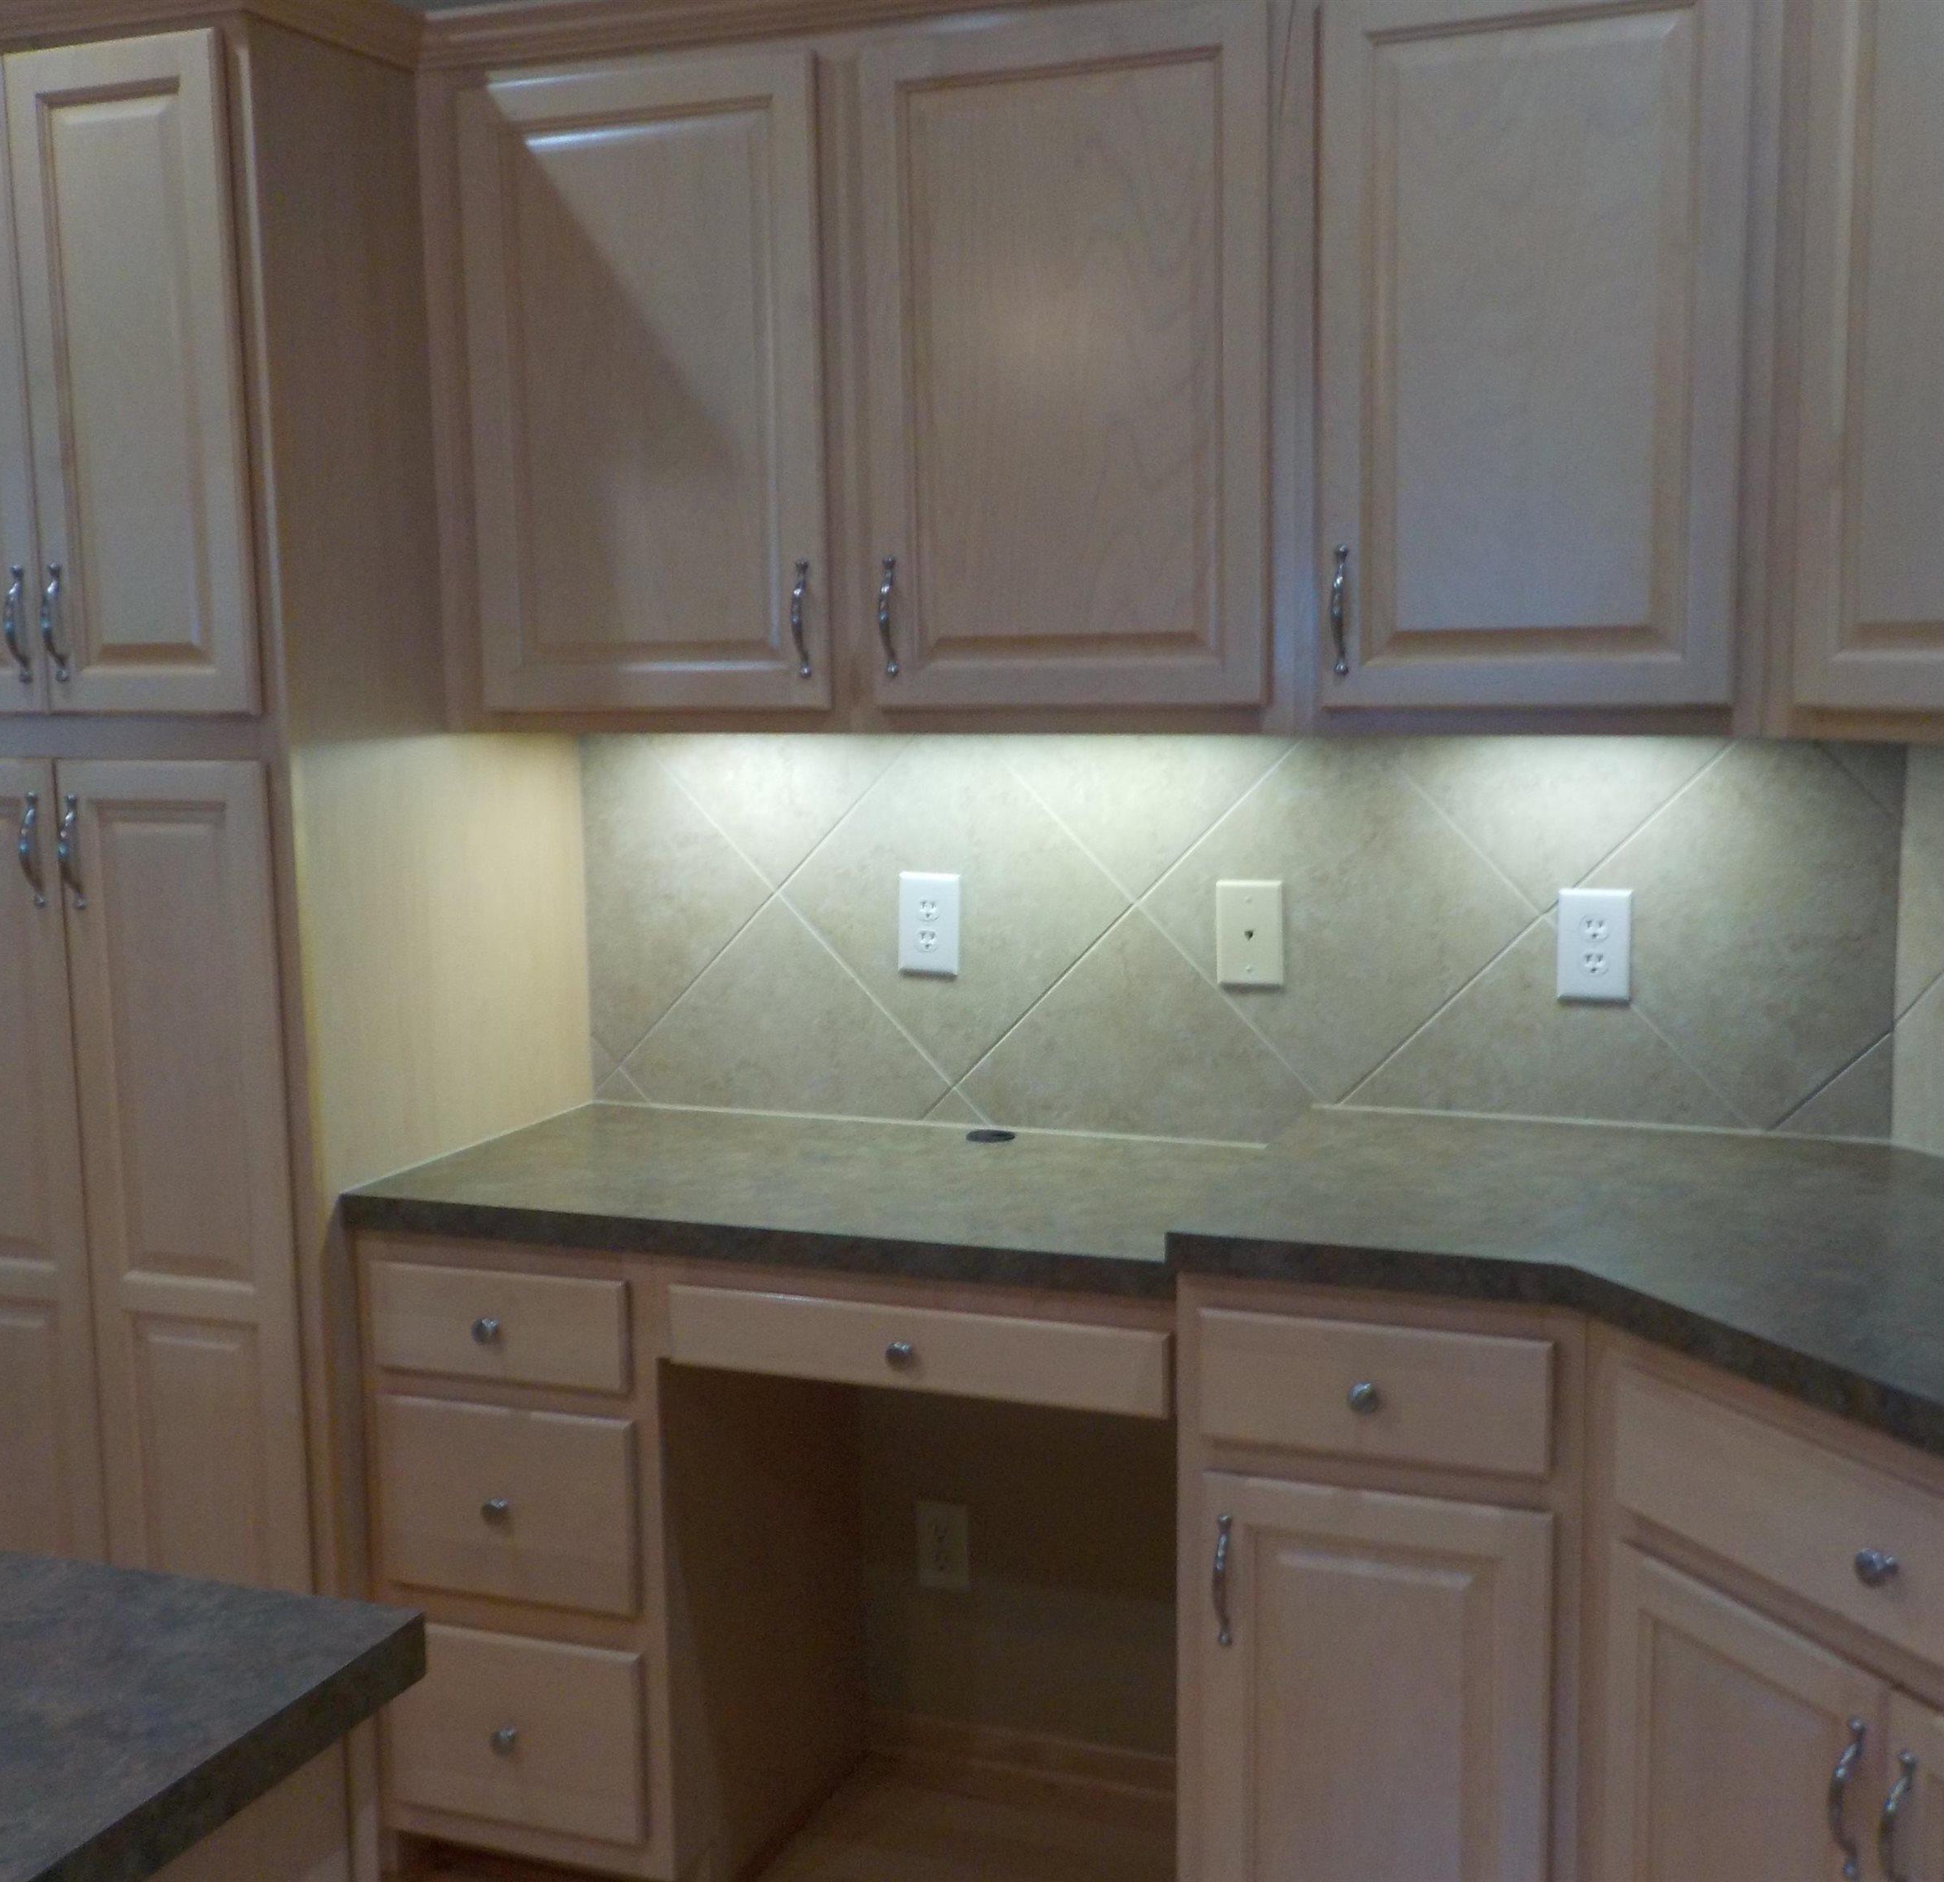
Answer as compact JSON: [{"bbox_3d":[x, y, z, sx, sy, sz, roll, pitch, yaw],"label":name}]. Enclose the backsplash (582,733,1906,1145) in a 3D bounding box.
[{"bbox_3d":[0.243,-0.005,2.626,1.614,0.501,0.015,2,8,20],"label":"backsplash"}]

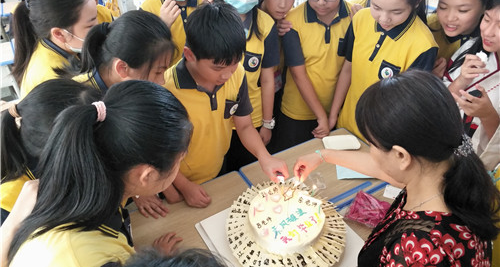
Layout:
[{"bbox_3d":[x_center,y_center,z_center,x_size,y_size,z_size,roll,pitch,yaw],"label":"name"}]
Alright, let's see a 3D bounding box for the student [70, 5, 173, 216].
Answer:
[{"bbox_3d":[-0.431,0.234,1.566,0.420,1.510,0.420,17,42,23],"label":"student"}]

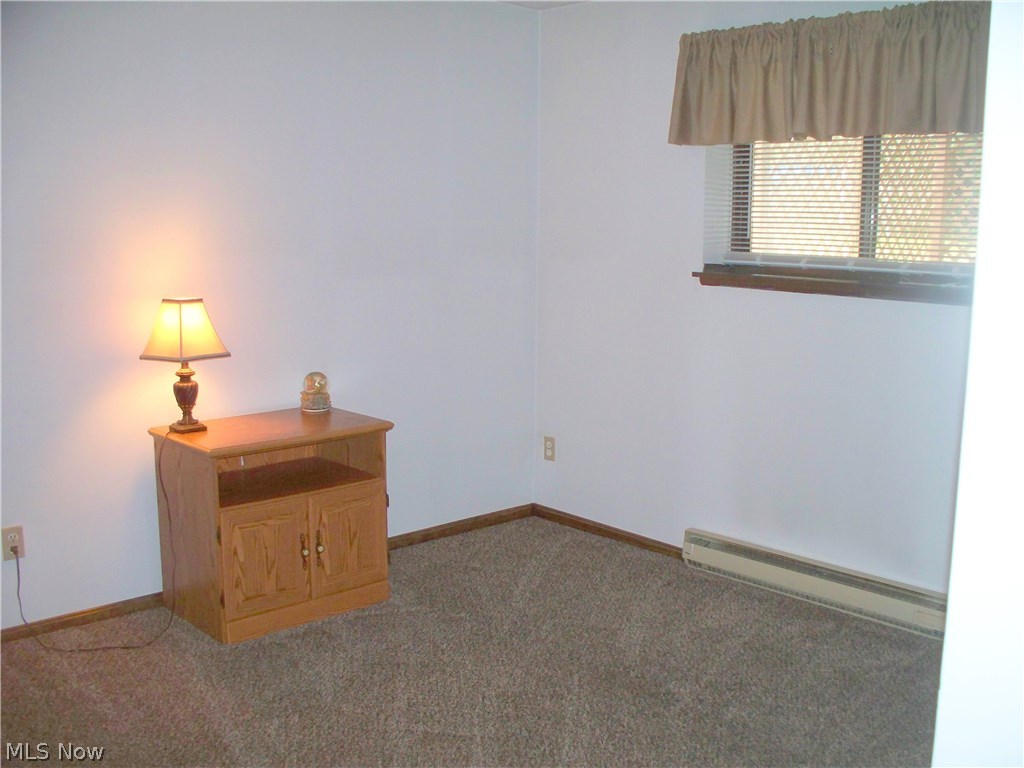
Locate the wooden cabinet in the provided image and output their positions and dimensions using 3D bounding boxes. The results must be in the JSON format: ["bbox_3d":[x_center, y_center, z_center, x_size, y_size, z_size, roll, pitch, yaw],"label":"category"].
[{"bbox_3d":[-0.890,0.503,4.066,0.765,0.690,0.475,-7,11,-41],"label":"wooden cabinet"}]

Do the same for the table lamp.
[{"bbox_3d":[-1.188,-0.068,3.902,0.225,0.486,0.225,6,10,32],"label":"table lamp"}]

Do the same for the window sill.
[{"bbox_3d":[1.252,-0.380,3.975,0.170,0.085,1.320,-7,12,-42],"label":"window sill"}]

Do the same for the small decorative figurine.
[{"bbox_3d":[-0.799,0.031,4.368,0.112,0.156,0.112,-3,9,-20],"label":"small decorative figurine"}]

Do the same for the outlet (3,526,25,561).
[{"bbox_3d":[-1.718,0.550,3.673,0.070,0.114,0.010,-7,12,-42],"label":"outlet"}]

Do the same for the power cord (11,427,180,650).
[{"bbox_3d":[-1.401,0.547,3.733,0.565,0.695,0.345,-7,12,-42],"label":"power cord"}]

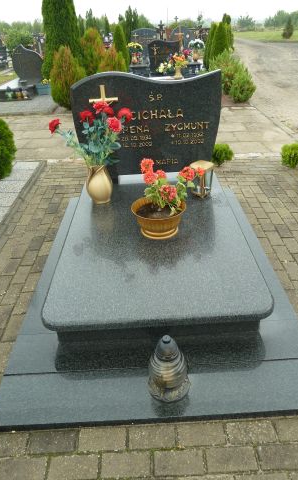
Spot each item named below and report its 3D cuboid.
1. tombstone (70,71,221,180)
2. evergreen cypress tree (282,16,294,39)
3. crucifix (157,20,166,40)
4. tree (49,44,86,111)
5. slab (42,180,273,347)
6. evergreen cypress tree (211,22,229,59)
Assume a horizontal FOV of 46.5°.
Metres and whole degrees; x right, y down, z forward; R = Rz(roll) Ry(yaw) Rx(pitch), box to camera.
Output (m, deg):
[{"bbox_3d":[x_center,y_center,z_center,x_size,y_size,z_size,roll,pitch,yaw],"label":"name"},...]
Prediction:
[{"bbox_3d":[-0.006,-0.886,2.757,1.100,0.830,0.100,-4,33,1],"label":"tombstone"},{"bbox_3d":[10.412,-16.027,26.183,0.870,1.430,0.870,-3,32,0],"label":"evergreen cypress tree"},{"bbox_3d":[0.434,-7.244,11.995,0.260,0.620,0.090,-3,32,0],"label":"crucifix"},{"bbox_3d":[-1.675,-3.350,7.132,0.780,1.100,0.780,-3,32,0],"label":"tree"},{"bbox_3d":[0.029,-0.005,2.359,1.130,0.210,1.695,-4,33,1],"label":"slab"},{"bbox_3d":[2.050,-5.515,10.046,0.500,1.340,0.500,-3,32,0],"label":"evergreen cypress tree"}]

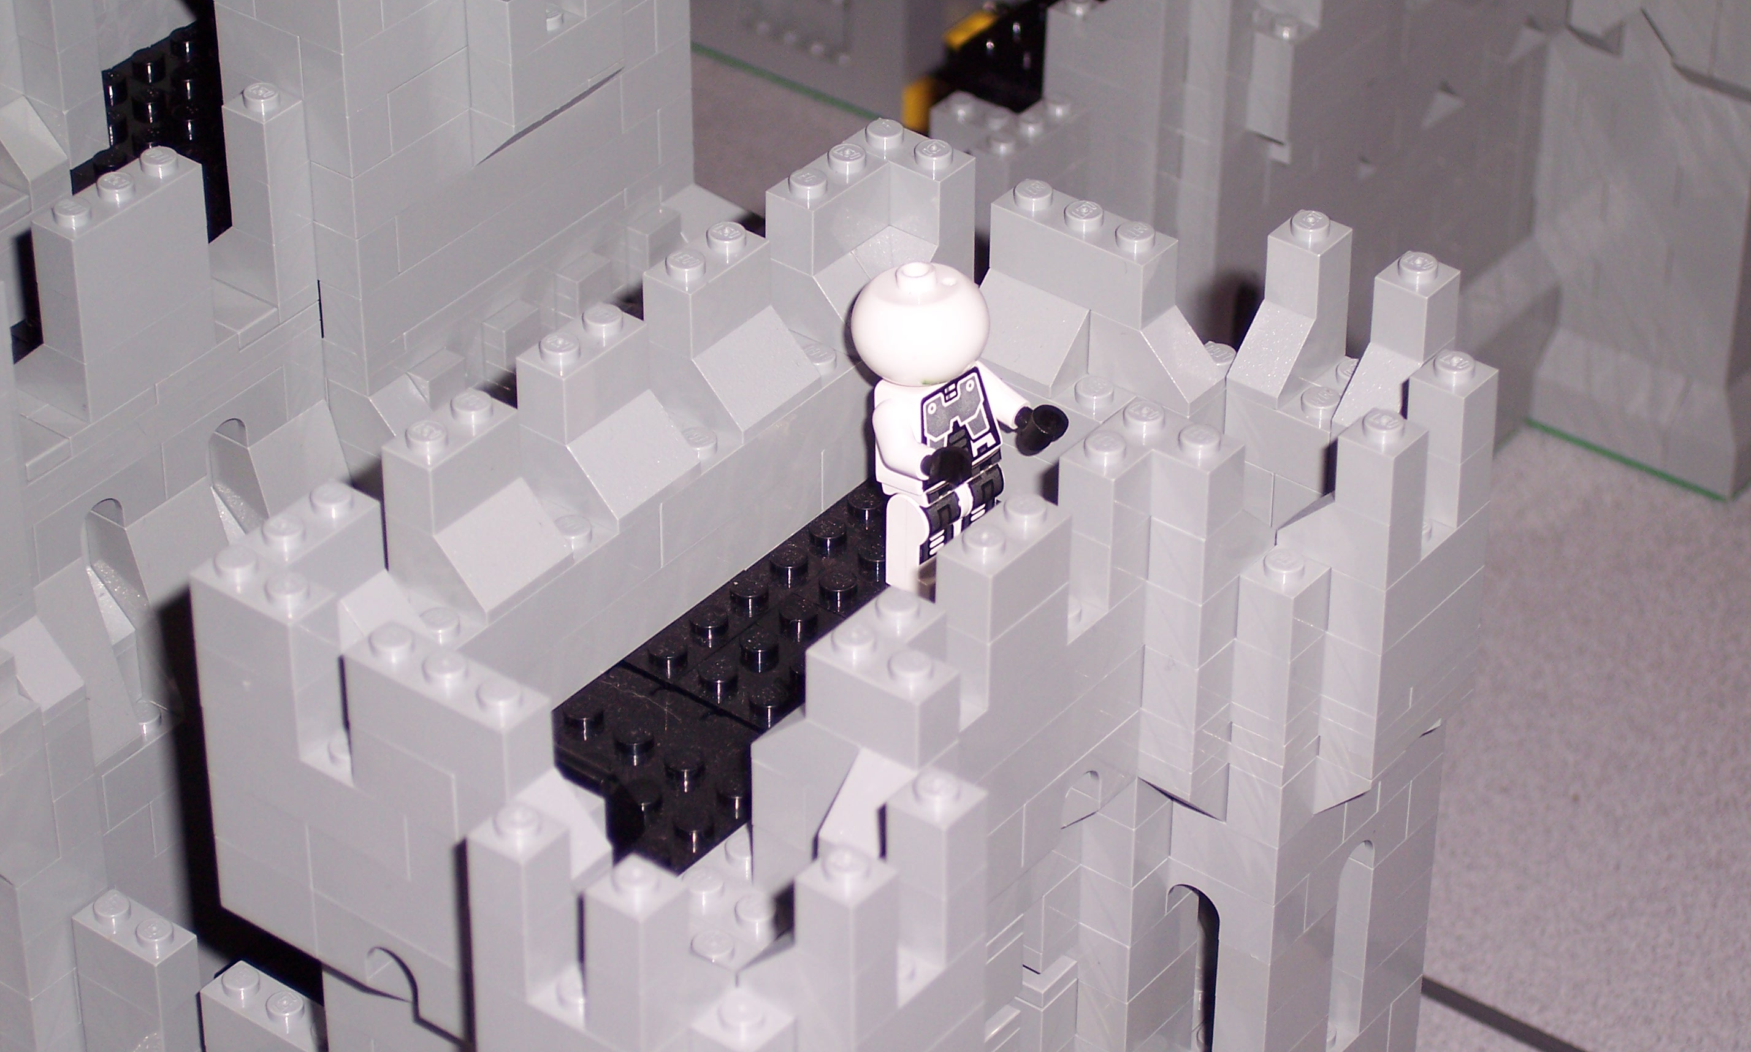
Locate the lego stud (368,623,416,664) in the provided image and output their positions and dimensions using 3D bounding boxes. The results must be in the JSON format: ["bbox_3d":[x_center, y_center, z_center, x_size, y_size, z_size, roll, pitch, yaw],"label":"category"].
[{"bbox_3d":[-0.054,0.013,0.589,0.005,0.002,0.005,0,36,0],"label":"lego stud"}]

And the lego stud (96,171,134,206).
[{"bbox_3d":[-0.101,-0.045,0.696,0.005,0.002,0.005,0,36,0],"label":"lego stud"}]

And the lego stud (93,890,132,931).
[{"bbox_3d":[-0.104,0.053,0.716,0.005,0.002,0.005,25,42,30],"label":"lego stud"}]

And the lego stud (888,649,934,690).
[{"bbox_3d":[0.004,0.016,0.584,0.005,0.002,0.005,0,36,0],"label":"lego stud"}]

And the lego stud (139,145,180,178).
[{"bbox_3d":[-0.095,-0.049,0.701,0.005,0.002,0.005,0,36,0],"label":"lego stud"}]

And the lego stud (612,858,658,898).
[{"bbox_3d":[-0.025,0.037,0.554,0.005,0.002,0.005,0,36,0],"label":"lego stud"}]

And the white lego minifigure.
[{"bbox_3d":[0.009,-0.012,0.655,0.025,0.044,0.024,25,42,30],"label":"white lego minifigure"}]

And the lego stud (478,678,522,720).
[{"bbox_3d":[-0.041,0.019,0.580,0.005,0.002,0.005,0,36,0],"label":"lego stud"}]

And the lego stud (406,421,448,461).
[{"bbox_3d":[-0.053,-0.010,0.620,0.005,0.002,0.005,0,36,0],"label":"lego stud"}]

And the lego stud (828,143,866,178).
[{"bbox_3d":[-0.004,-0.047,0.672,0.005,0.002,0.005,0,36,0],"label":"lego stud"}]

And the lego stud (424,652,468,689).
[{"bbox_3d":[-0.048,0.016,0.584,0.005,0.002,0.005,0,36,0],"label":"lego stud"}]

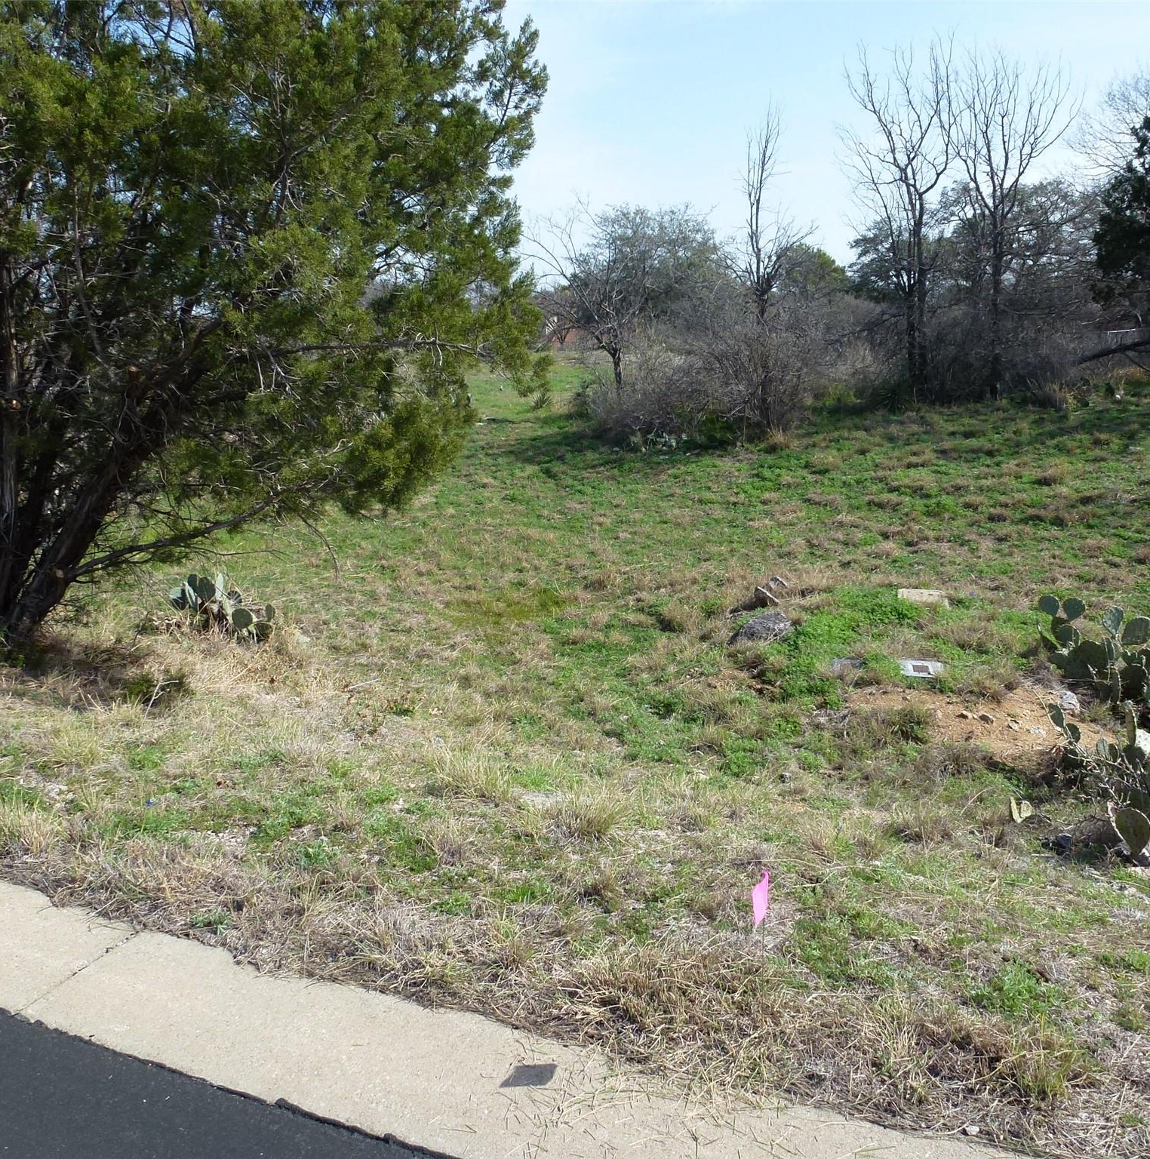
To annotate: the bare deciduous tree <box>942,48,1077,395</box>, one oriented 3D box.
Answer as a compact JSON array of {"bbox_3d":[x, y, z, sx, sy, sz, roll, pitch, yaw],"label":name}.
[{"bbox_3d":[9.413,-7.626,23.199,2.820,7.130,2.538,0,12,0],"label":"bare deciduous tree"}]

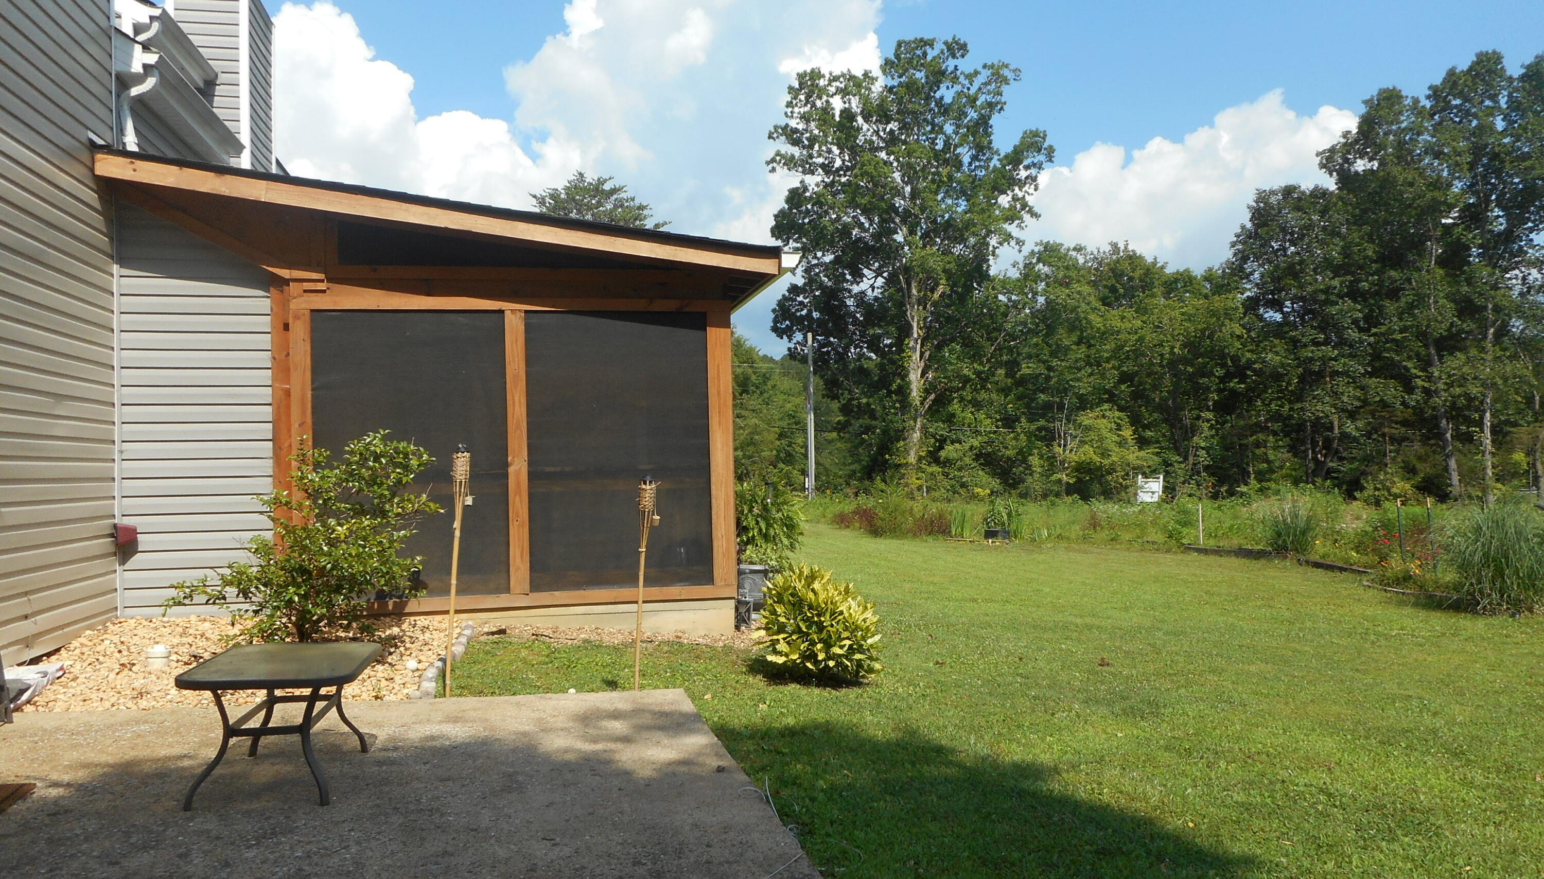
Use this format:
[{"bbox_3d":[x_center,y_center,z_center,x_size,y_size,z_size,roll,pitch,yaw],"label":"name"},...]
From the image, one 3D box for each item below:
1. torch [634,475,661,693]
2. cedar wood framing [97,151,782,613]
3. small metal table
[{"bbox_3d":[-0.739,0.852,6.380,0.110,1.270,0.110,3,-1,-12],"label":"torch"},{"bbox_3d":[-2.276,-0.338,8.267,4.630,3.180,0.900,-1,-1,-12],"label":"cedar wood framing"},{"bbox_3d":[-1.930,1.113,4.436,0.640,0.465,0.870,1,-2,-10],"label":"small metal table"}]

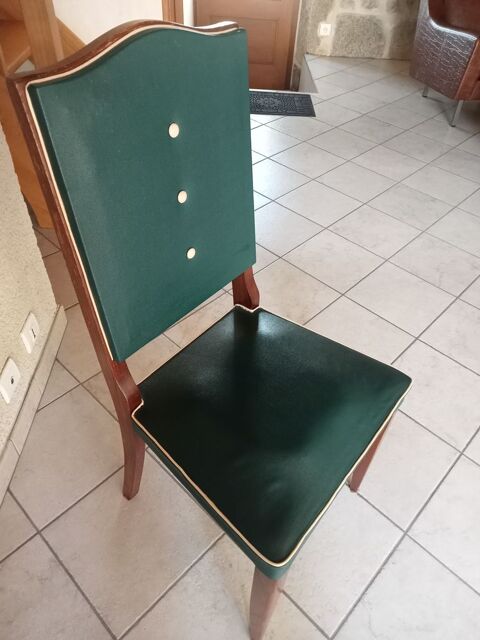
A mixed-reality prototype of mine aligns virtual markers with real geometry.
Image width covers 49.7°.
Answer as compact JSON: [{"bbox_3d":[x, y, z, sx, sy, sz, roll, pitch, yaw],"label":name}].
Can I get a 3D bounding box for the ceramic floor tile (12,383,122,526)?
[{"bbox_3d":[-0.498,0.366,1.458,0.327,0.010,0.327,34,51,29],"label":"ceramic floor tile"}]

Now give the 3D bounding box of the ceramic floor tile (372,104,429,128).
[{"bbox_3d":[1.038,-1.330,3.388,0.324,0.010,0.324,35,51,28],"label":"ceramic floor tile"}]

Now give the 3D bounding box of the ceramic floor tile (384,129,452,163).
[{"bbox_3d":[1.051,-1.020,3.056,0.324,0.010,0.324,35,51,28],"label":"ceramic floor tile"}]

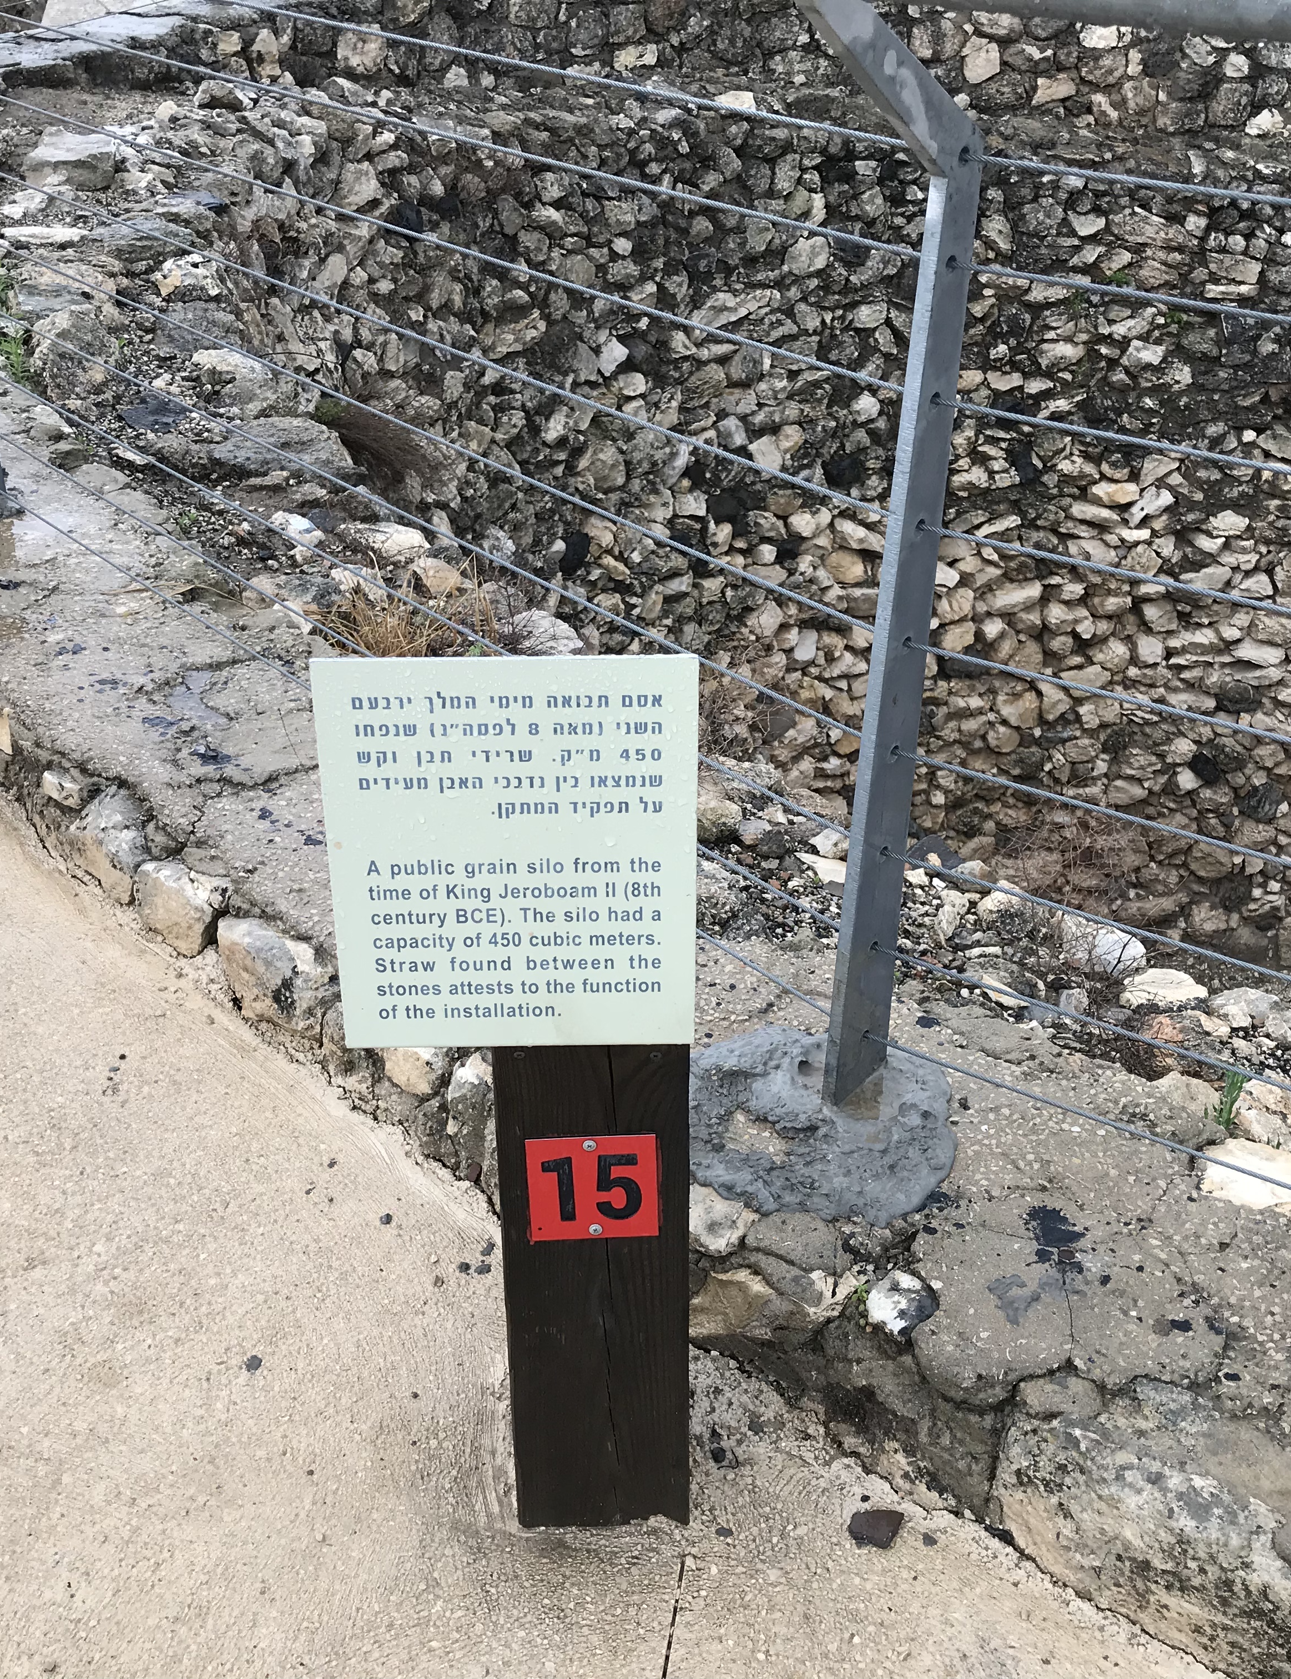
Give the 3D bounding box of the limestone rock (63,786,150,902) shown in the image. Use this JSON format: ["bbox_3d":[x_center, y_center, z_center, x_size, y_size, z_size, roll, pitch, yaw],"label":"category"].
[{"bbox_3d":[-0.679,0.005,2.280,0.080,0.100,0.130,-27,42,-36],"label":"limestone rock"}]

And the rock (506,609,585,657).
[{"bbox_3d":[-0.151,-0.303,2.720,0.110,0.080,0.090,13,35,19],"label":"rock"}]

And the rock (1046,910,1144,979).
[{"bbox_3d":[0.520,0.120,2.090,0.070,0.065,0.105,-27,42,-36],"label":"rock"}]

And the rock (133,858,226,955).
[{"bbox_3d":[-0.549,0.077,2.140,0.075,0.095,0.115,-27,42,-36],"label":"rock"}]

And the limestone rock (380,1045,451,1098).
[{"bbox_3d":[-0.246,0.241,1.940,0.060,0.065,0.080,-27,42,-36],"label":"limestone rock"}]

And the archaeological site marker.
[{"bbox_3d":[-0.092,0.203,1.425,0.256,0.790,0.120,-1,27,-1],"label":"archaeological site marker"}]

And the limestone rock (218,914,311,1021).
[{"bbox_3d":[-0.437,0.145,2.071,0.095,0.130,0.130,-28,43,-37],"label":"limestone rock"}]

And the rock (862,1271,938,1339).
[{"bbox_3d":[0.224,0.406,1.585,0.055,0.050,0.060,-27,42,-36],"label":"rock"}]

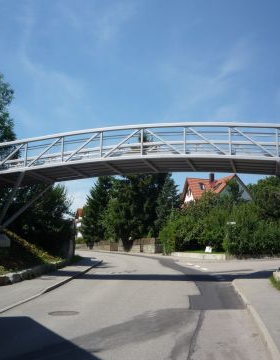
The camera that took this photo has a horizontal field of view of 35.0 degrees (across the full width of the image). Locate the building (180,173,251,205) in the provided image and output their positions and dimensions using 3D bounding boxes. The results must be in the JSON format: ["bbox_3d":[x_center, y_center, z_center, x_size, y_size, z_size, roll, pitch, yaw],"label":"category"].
[{"bbox_3d":[10.559,4.136,57.437,10.500,9.200,10.500,2,-7,-12],"label":"building"}]

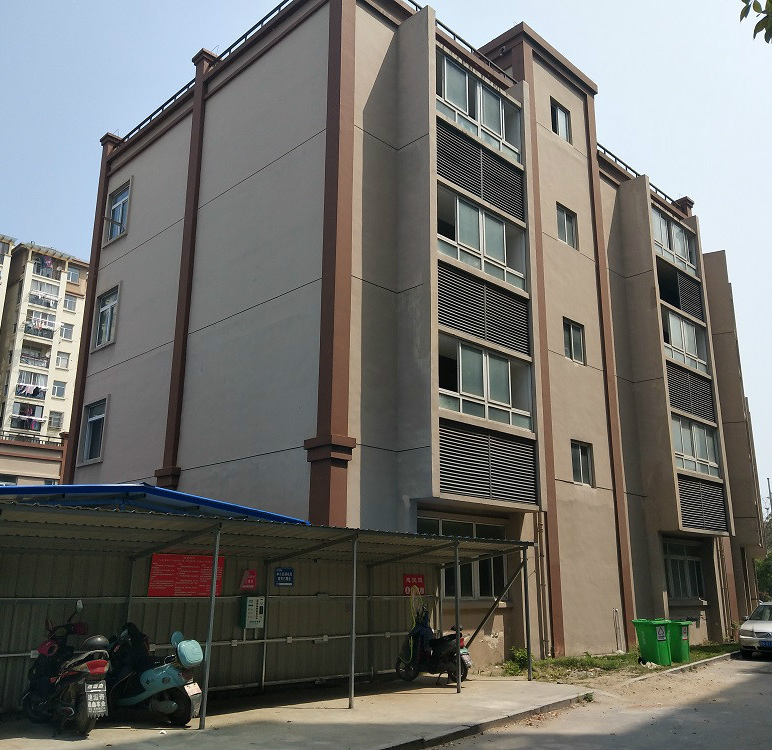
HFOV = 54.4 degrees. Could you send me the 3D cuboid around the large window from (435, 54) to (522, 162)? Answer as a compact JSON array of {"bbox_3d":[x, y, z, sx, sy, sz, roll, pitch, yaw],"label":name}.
[{"bbox_3d":[2.315,-6.569,18.588,3.420,1.780,0.150,15,-22,-43],"label":"large window"}]

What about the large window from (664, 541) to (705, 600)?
[{"bbox_3d":[9.179,5.972,23.024,2.680,1.650,0.150,15,-22,-43],"label":"large window"}]

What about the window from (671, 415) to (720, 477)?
[{"bbox_3d":[9.857,2.315,24.008,0.130,1.738,3.646,-15,-22,43],"label":"window"}]

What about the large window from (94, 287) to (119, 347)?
[{"bbox_3d":[-8.639,-1.740,23.331,1.505,1.738,0.140,-15,-22,43],"label":"large window"}]

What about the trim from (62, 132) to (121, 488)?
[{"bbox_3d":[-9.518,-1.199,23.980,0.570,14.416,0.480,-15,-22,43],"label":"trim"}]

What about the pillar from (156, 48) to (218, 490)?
[{"bbox_3d":[-5.188,-2.230,19.690,0.420,14.500,0.650,15,-22,-43],"label":"pillar"}]

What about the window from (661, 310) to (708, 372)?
[{"bbox_3d":[9.952,-1.119,24.976,3.450,1.800,0.150,15,-22,-43],"label":"window"}]

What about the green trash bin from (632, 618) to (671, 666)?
[{"bbox_3d":[6.200,6.160,17.300,0.550,1.000,0.690,12,-19,-34],"label":"green trash bin"}]

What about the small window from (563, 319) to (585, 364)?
[{"bbox_3d":[5.399,-0.942,21.555,1.100,1.190,0.130,15,-22,-43],"label":"small window"}]

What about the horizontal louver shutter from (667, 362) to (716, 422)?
[{"bbox_3d":[9.899,0.584,24.467,0.120,1.558,3.689,-15,-22,43],"label":"horizontal louver shutter"}]

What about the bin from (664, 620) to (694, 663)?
[{"bbox_3d":[7.050,6.440,18.200,0.540,0.990,0.680,15,-21,-42],"label":"bin"}]

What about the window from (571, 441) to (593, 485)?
[{"bbox_3d":[5.354,2.440,20.635,0.140,1.198,1.113,-15,-22,43],"label":"window"}]

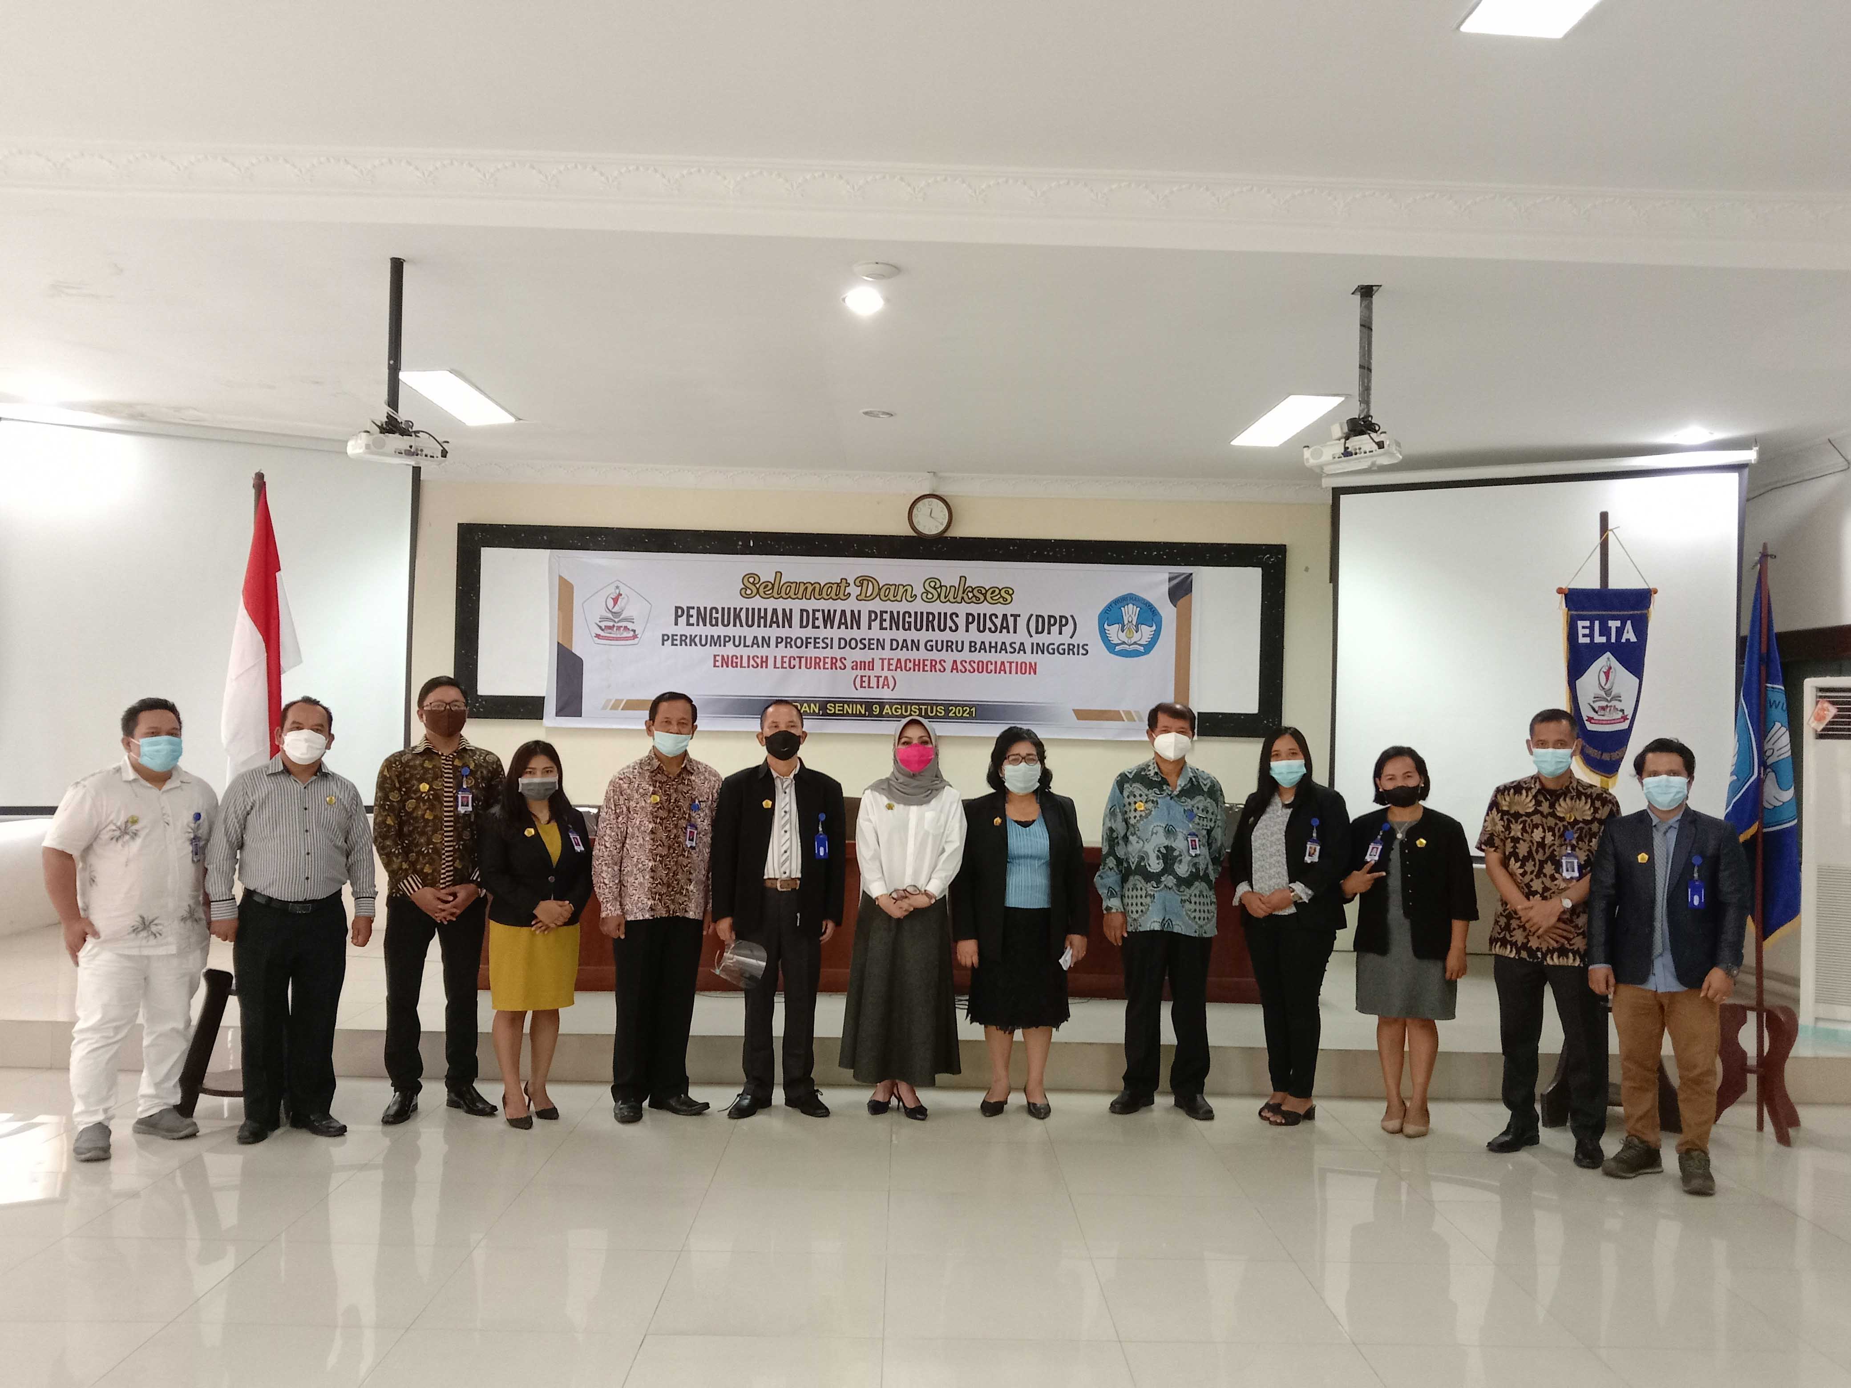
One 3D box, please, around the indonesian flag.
[{"bbox_3d":[-2.598,-0.220,5.448,0.300,1.200,0.220,2,-1,-16],"label":"indonesian flag"}]

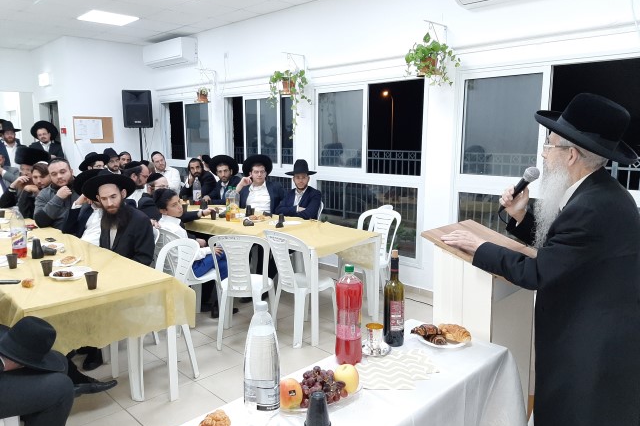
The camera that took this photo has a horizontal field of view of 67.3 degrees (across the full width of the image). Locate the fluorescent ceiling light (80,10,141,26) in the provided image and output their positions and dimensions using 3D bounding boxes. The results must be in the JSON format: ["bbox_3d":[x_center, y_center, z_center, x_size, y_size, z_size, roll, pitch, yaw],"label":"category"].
[{"bbox_3d":[-2.705,-2.543,6.227,0.600,0.060,0.600,8,13,43],"label":"fluorescent ceiling light"}]

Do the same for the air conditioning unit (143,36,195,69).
[{"bbox_3d":[-2.284,-2.405,7.308,1.120,0.330,0.240,9,12,43],"label":"air conditioning unit"}]

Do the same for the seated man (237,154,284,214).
[{"bbox_3d":[-0.626,0.038,5.288,0.550,1.330,0.680,-1,9,-2],"label":"seated man"}]

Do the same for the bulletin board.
[{"bbox_3d":[-3.599,-1.325,7.688,0.025,0.410,0.610,8,13,43],"label":"bulletin board"}]

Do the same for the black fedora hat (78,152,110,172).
[{"bbox_3d":[-2.627,-0.600,5.600,0.360,0.150,0.330,-16,-3,39],"label":"black fedora hat"}]

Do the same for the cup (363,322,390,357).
[{"bbox_3d":[0.201,0.449,1.738,0.114,0.088,0.114,0,9,0],"label":"cup"}]

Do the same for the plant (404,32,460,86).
[{"bbox_3d":[0.999,-1.384,4.306,0.430,0.450,0.380,8,13,43],"label":"plant"}]

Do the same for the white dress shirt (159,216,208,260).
[{"bbox_3d":[-1.088,0.257,3.881,0.350,0.450,0.400,-5,10,-27],"label":"white dress shirt"}]

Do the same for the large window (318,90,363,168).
[{"bbox_3d":[0.225,-0.919,5.283,0.640,0.820,0.060,9,12,43],"label":"large window"}]

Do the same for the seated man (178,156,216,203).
[{"bbox_3d":[-1.591,-0.027,6.018,0.520,1.280,0.740,6,11,35],"label":"seated man"}]

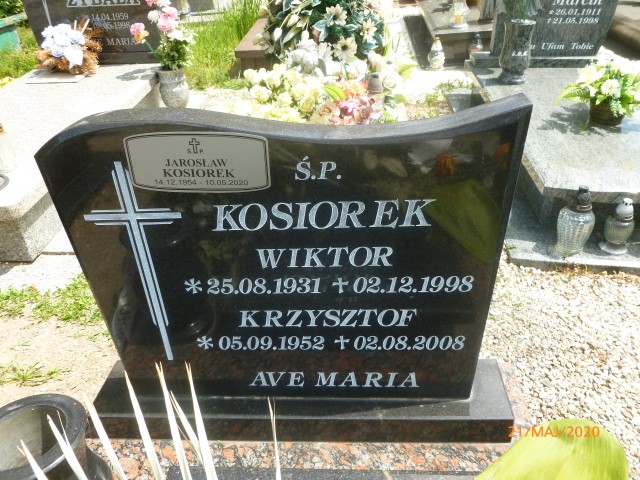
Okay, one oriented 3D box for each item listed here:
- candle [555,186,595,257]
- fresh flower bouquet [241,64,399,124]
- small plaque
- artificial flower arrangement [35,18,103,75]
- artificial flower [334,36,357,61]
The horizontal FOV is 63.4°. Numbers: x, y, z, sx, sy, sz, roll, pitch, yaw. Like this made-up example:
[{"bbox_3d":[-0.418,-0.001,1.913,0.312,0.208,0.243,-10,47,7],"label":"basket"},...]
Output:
[{"bbox_3d":[0.894,-0.074,1.796,0.120,0.245,0.120,0,35,2],"label":"candle"},{"bbox_3d":[0.012,-0.828,3.014,0.900,0.280,0.550,0,35,2],"label":"fresh flower bouquet"},{"bbox_3d":[-0.178,-0.111,0.761,0.208,0.100,0.006,0,35,2],"label":"small plaque"},{"bbox_3d":[-1.501,-1.156,3.146,0.380,0.260,0.300,0,35,2],"label":"artificial flower arrangement"},{"bbox_3d":[0.172,-1.288,3.482,0.145,0.145,0.070,0,24,2],"label":"artificial flower"}]

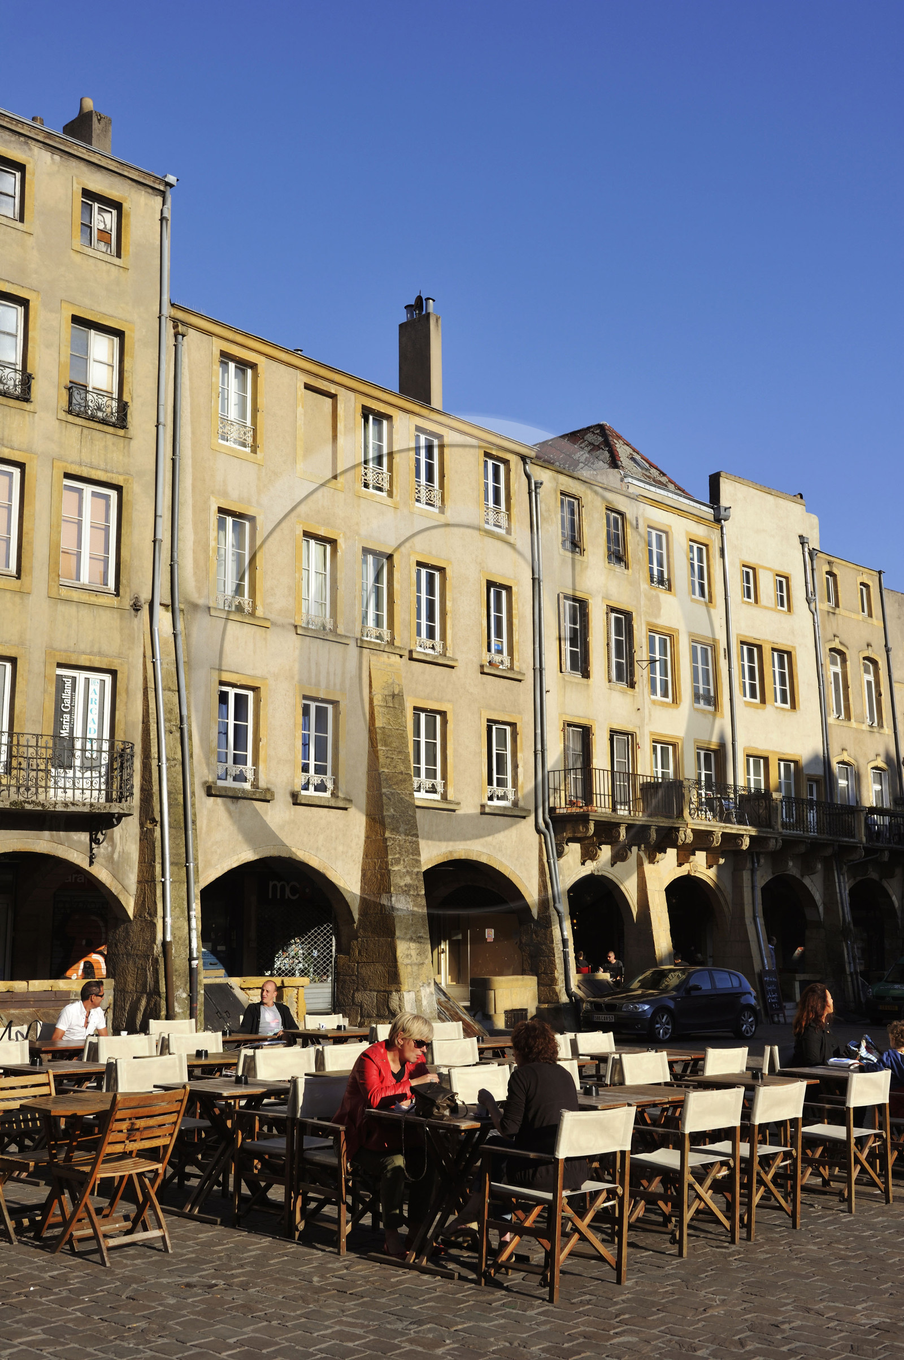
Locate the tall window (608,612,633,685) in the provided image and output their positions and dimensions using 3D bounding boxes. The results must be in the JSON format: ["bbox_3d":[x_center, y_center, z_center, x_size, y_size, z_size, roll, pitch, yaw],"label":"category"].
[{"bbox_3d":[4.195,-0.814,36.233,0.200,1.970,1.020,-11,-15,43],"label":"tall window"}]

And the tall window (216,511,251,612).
[{"bbox_3d":[-4.059,-2.164,26.407,0.150,1.706,0.919,-9,-12,40],"label":"tall window"}]

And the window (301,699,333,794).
[{"bbox_3d":[-2.675,1.335,28.388,0.180,1.895,0.951,-10,-14,41],"label":"window"}]

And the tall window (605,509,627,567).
[{"bbox_3d":[4.109,-3.589,35.991,0.150,1.348,0.824,-10,-13,43],"label":"tall window"}]

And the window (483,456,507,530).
[{"bbox_3d":[0.957,-4.273,32.790,0.150,1.589,0.958,-9,-12,40],"label":"window"}]

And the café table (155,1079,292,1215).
[{"bbox_3d":[-1.421,2.995,9.203,0.730,0.750,0.730,-11,-15,43],"label":"café table"}]

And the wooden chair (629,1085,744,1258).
[{"bbox_3d":[1.306,2.794,8.263,0.560,0.870,0.540,10,-15,-43],"label":"wooden chair"}]

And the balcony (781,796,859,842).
[{"bbox_3d":[9.334,3.516,36.320,0.150,0.944,3.519,-11,-15,43],"label":"balcony"}]

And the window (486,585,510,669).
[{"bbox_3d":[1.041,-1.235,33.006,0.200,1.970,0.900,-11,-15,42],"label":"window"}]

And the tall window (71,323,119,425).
[{"bbox_3d":[-6.404,-5.436,25.599,0.180,1.825,1.001,-11,-15,44],"label":"tall window"}]

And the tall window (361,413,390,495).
[{"bbox_3d":[-1.635,-4.743,29.792,0.150,1.558,0.915,-9,-12,40],"label":"tall window"}]

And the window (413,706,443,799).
[{"bbox_3d":[-0.502,1.574,30.062,0.200,1.820,1.030,-11,-15,42],"label":"window"}]

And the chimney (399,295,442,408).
[{"bbox_3d":[-0.769,-7.904,34.829,1.049,2.826,0.378,-10,-14,41],"label":"chimney"}]

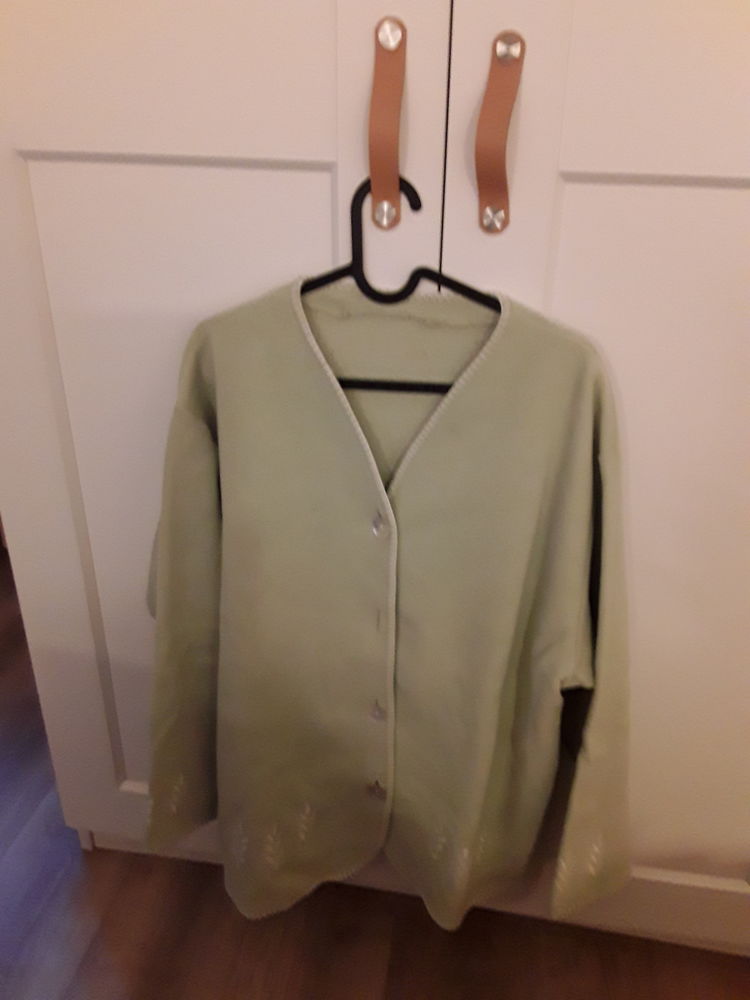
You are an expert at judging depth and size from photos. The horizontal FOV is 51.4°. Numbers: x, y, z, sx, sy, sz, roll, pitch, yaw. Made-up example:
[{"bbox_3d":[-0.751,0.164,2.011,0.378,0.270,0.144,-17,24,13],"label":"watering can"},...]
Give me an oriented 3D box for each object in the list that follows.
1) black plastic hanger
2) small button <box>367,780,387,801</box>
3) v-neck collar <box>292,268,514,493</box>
[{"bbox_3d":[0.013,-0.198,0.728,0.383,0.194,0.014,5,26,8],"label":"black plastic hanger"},{"bbox_3d":[0.002,0.361,0.969,0.021,0.021,0.005,5,26,8],"label":"small button"},{"bbox_3d":[0.020,-0.103,0.761,0.208,0.215,0.045,5,26,8],"label":"v-neck collar"}]

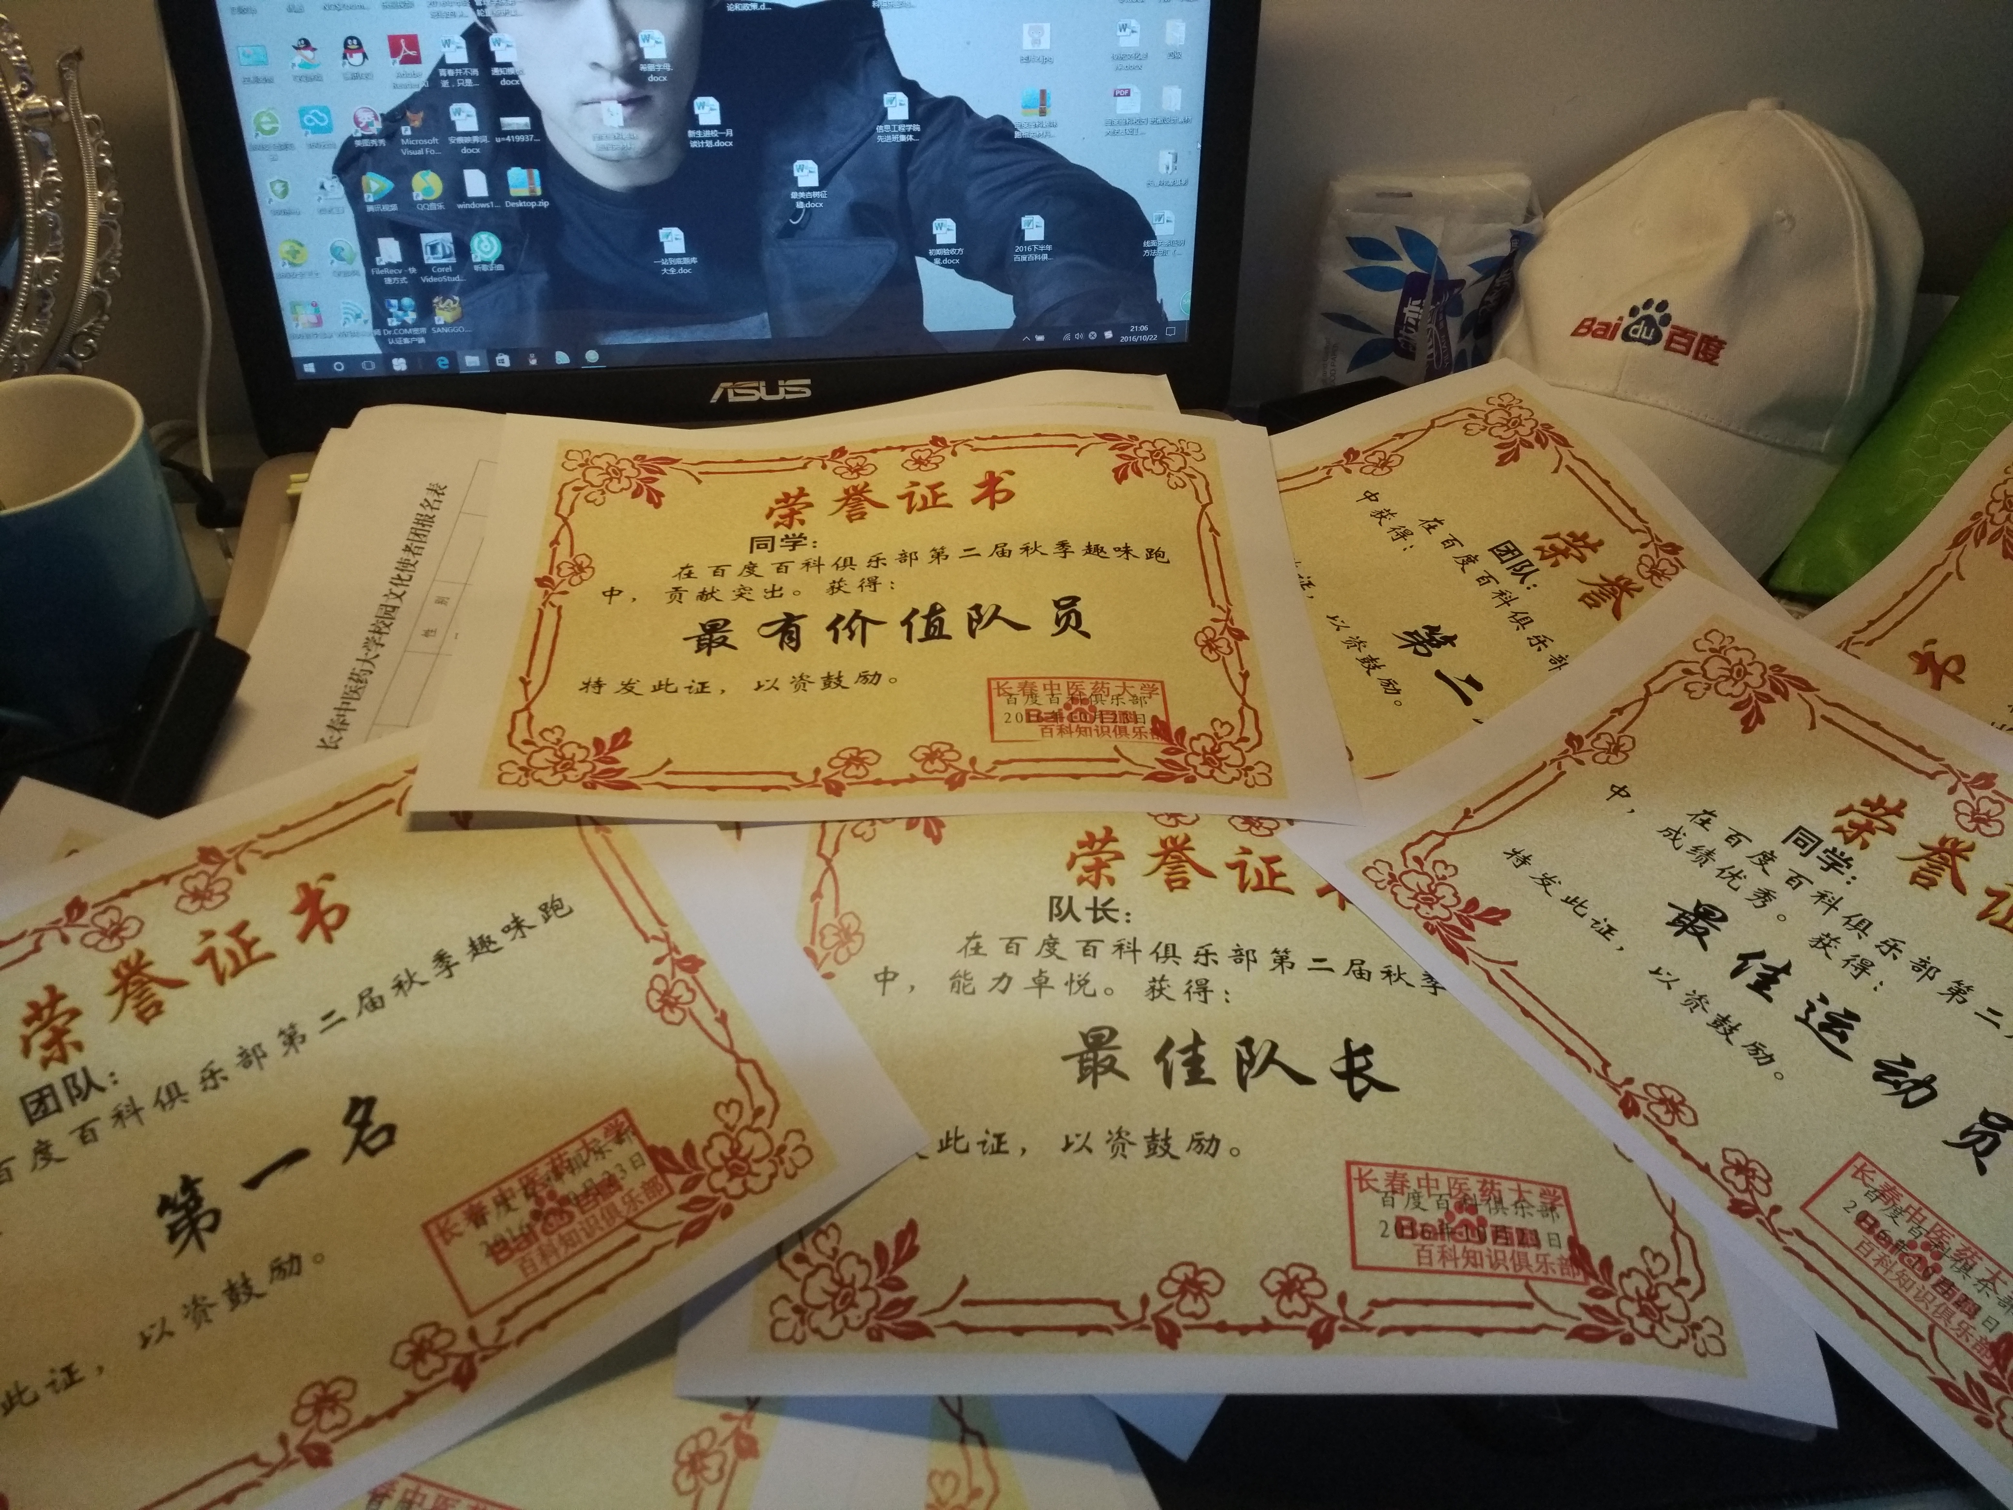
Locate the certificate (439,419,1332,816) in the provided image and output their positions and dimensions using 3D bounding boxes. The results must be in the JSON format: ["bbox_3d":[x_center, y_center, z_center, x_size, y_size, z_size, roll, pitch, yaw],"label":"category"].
[{"bbox_3d":[-0.041,-0.057,0.619,0.298,0.016,0.210,-1,46,-4],"label":"certificate"}]

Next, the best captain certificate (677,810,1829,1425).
[{"bbox_3d":[0.064,0.082,0.508,0.298,0.026,0.210,3,50,0],"label":"best captain certificate"}]

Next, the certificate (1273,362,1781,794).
[{"bbox_3d":[0.173,-0.026,0.619,0.210,0.018,0.297,-22,52,-11],"label":"certificate"}]

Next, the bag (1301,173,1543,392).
[{"bbox_3d":[0.171,-0.195,0.740,0.090,0.107,0.028,-4,43,-7],"label":"bag"}]

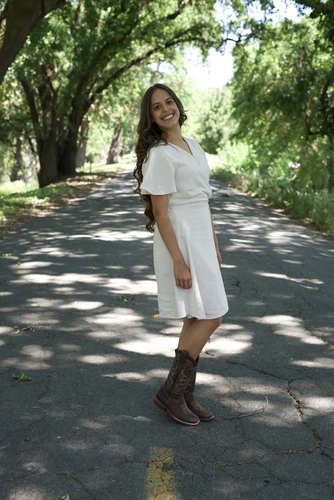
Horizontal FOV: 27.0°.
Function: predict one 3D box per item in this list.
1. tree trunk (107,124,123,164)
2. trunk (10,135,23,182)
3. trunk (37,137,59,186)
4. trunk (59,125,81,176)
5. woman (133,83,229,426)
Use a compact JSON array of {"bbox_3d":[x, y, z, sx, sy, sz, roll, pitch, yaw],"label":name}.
[{"bbox_3d":[-3.778,-7.592,50.000,1.100,2.900,1.000,0,8,0],"label":"tree trunk"},{"bbox_3d":[-7.148,-4.346,33.000,0.550,2.100,0.550,0,8,0],"label":"trunk"},{"bbox_3d":[-4.008,-2.959,23.500,0.680,1.700,0.680,0,8,0],"label":"trunk"},{"bbox_3d":[-3.649,-3.686,26.000,0.780,1.900,0.780,0,8,0],"label":"trunk"},{"bbox_3d":[0.068,0.021,3.510,0.420,1.680,0.460,7,11,41],"label":"woman"}]

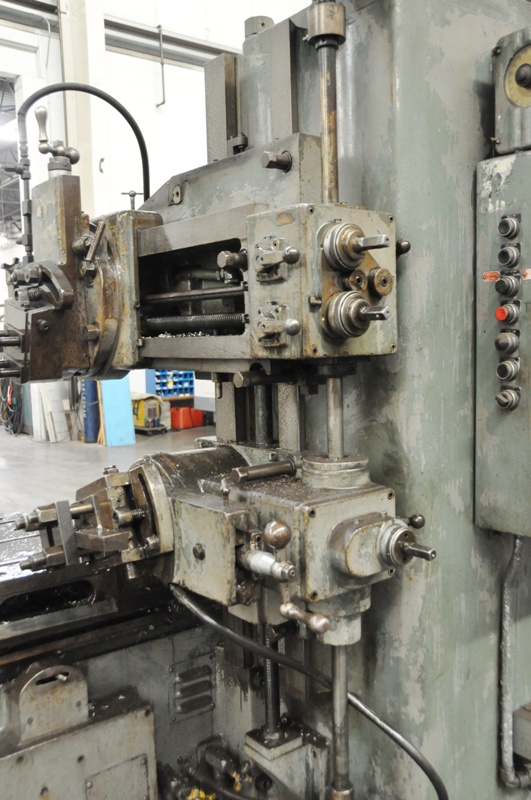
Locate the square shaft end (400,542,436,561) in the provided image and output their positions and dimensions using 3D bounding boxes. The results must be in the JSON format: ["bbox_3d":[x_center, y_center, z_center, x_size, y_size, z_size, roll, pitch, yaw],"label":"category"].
[{"bbox_3d":[0.258,0.253,1.219,0.015,0.015,0.049,-22,16,-37],"label":"square shaft end"}]

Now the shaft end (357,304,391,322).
[{"bbox_3d":[0.167,-0.132,1.119,0.049,0.015,0.015,4,47,50],"label":"shaft end"}]

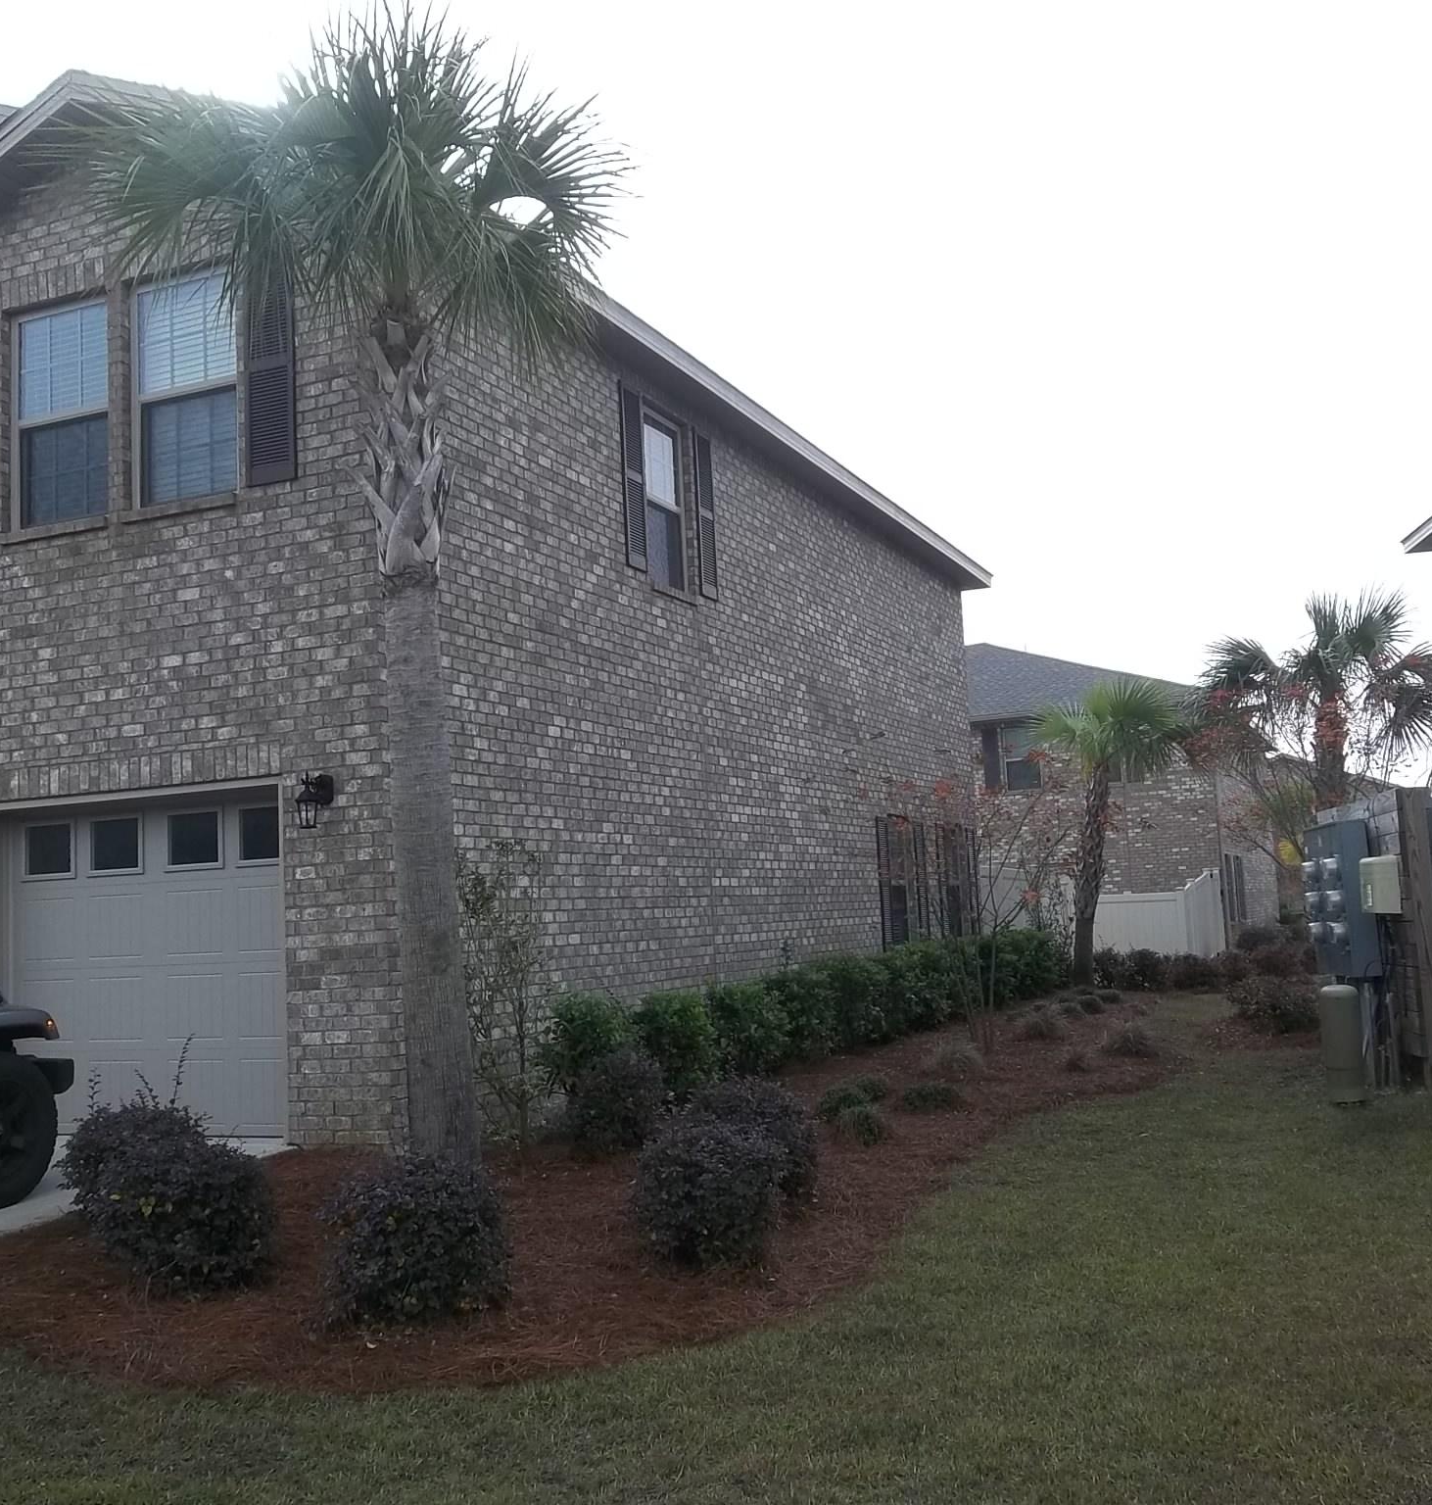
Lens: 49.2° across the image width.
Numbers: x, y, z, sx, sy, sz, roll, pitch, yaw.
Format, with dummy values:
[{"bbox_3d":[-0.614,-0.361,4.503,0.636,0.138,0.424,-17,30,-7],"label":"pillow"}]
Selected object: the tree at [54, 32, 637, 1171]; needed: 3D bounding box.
[{"bbox_3d":[-1.874,-0.892,8.101,2.960,6.170,2.820,-1,-6,-13],"label":"tree"}]

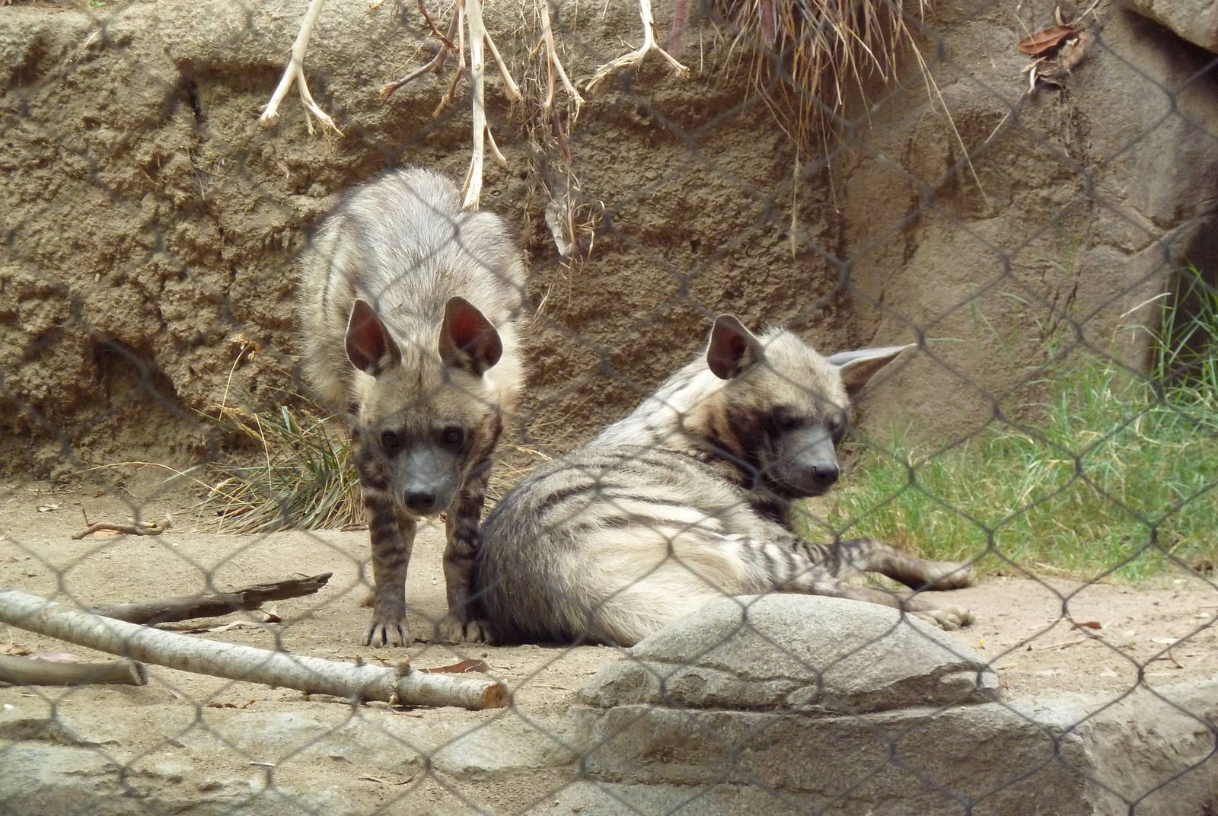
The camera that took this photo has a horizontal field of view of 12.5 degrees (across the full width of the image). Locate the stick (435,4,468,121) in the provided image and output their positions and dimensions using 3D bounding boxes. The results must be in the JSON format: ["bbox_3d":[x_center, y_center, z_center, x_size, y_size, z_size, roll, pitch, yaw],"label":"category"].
[{"bbox_3d":[-0.277,-0.612,9.800,0.055,0.200,0.050,0,5,0],"label":"stick"}]

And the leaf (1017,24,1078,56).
[{"bbox_3d":[0.812,-0.681,10.300,0.113,0.055,0.045,0,5,0],"label":"leaf"}]

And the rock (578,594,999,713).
[{"bbox_3d":[0.248,0.337,7.786,0.575,0.150,0.370,0,5,0],"label":"rock"}]

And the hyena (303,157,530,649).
[{"bbox_3d":[-0.305,-0.010,8.396,0.345,0.690,0.950,0,5,-3],"label":"hyena"}]

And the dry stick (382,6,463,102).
[{"bbox_3d":[-0.331,-0.627,9.800,0.141,0.165,0.060,0,5,0],"label":"dry stick"}]

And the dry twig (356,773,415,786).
[{"bbox_3d":[-0.265,0.444,6.650,0.069,0.011,0.030,0,4,0],"label":"dry twig"}]

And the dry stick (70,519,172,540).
[{"bbox_3d":[-0.835,0.209,9.500,0.165,0.032,0.060,-1,5,-6],"label":"dry stick"}]

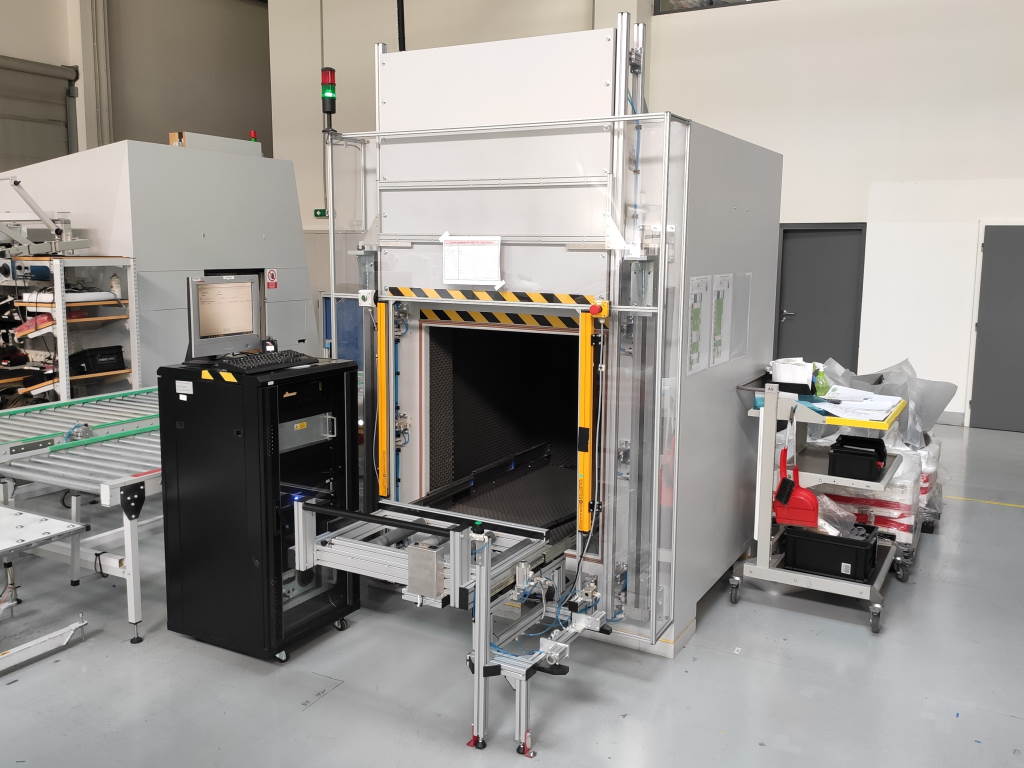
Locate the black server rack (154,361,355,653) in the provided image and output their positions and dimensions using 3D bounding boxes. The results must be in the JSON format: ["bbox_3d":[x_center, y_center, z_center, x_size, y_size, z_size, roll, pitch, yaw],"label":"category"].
[{"bbox_3d":[-1.127,0.528,3.502,0.600,1.236,0.600,5,9,28],"label":"black server rack"}]

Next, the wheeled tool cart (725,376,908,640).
[{"bbox_3d":[1.638,0.543,4.018,0.670,1.140,0.810,6,9,32],"label":"wheeled tool cart"}]

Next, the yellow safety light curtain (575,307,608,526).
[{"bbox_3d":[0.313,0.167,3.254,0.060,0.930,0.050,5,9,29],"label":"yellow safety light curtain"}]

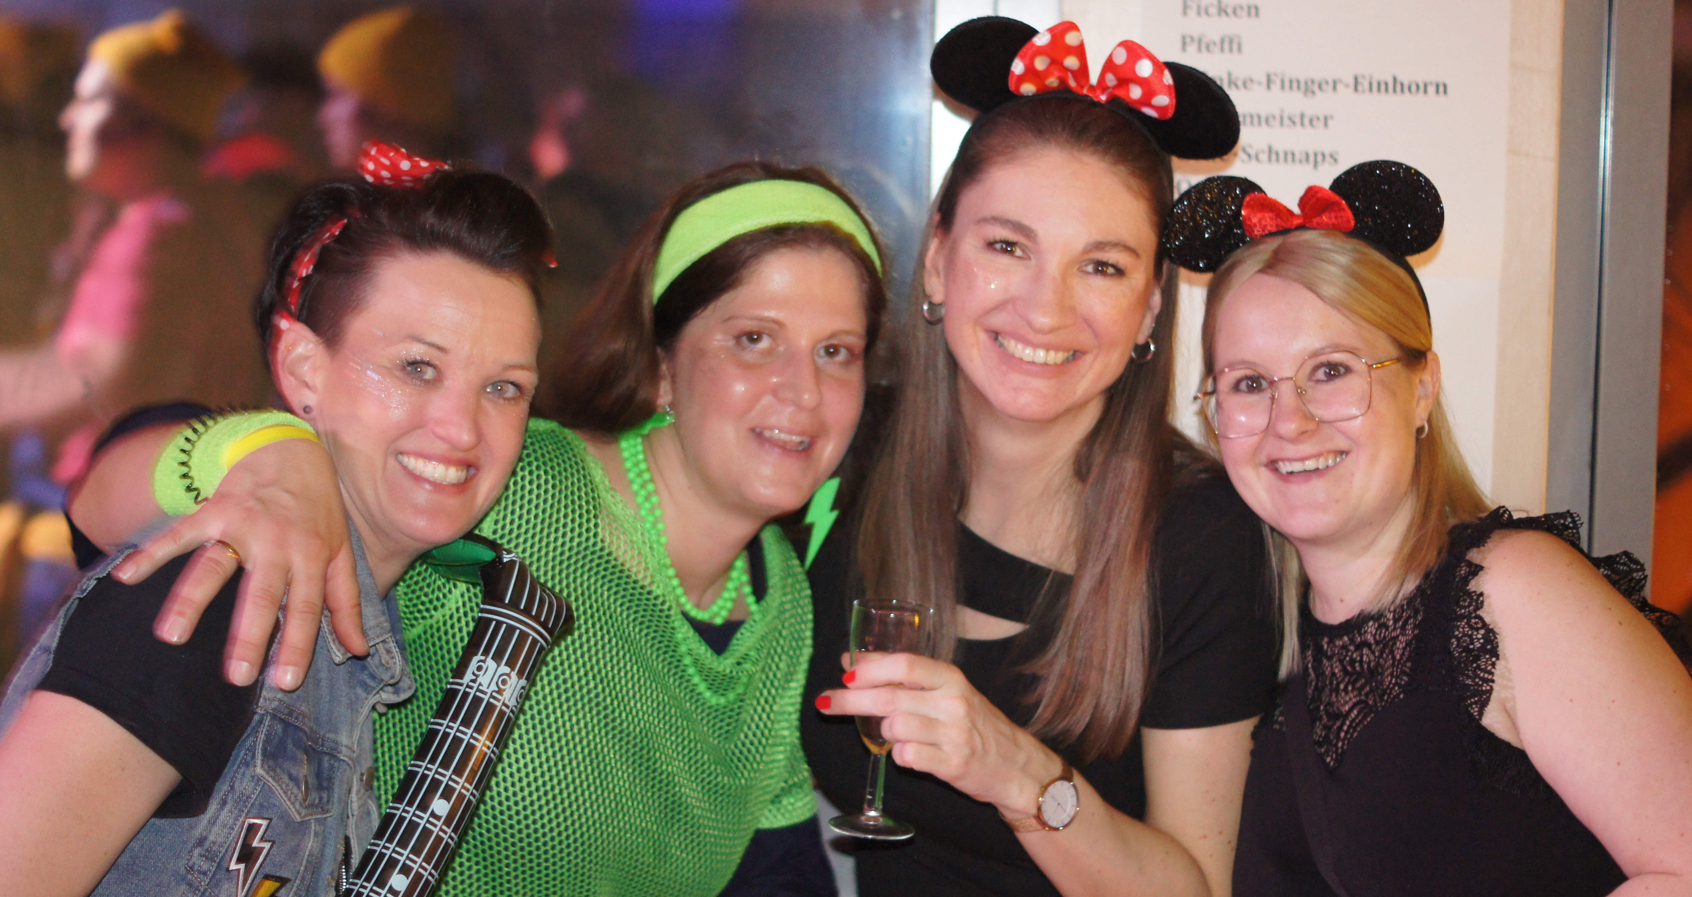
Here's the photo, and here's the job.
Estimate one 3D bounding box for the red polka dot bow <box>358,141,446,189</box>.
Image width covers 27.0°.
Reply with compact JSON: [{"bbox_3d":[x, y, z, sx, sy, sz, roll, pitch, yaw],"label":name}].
[{"bbox_3d":[-0.287,-0.183,2.280,0.060,0.032,0.036,12,3,-23],"label":"red polka dot bow"}]

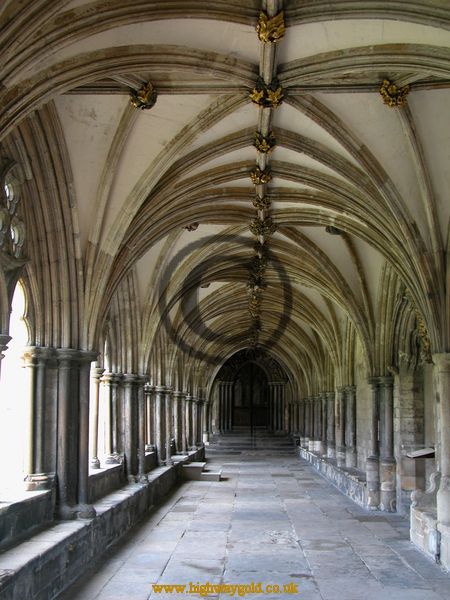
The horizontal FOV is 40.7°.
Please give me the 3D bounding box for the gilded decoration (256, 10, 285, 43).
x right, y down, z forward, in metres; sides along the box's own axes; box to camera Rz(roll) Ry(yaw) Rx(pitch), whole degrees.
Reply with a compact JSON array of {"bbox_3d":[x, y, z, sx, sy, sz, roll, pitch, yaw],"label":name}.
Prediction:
[{"bbox_3d":[0.367,-2.208,4.899,0.230,0.170,0.220,0,-11,2],"label":"gilded decoration"}]

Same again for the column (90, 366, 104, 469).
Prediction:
[{"bbox_3d":[-2.133,1.966,10.150,0.210,1.680,0.210,0,-9,2],"label":"column"}]

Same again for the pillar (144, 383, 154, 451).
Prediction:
[{"bbox_3d":[-1.668,2.573,13.400,0.230,1.476,0.210,0,-9,2],"label":"pillar"}]

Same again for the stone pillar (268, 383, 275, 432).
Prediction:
[{"bbox_3d":[2.373,5.501,30.955,0.270,2.462,0.270,0,-11,2],"label":"stone pillar"}]

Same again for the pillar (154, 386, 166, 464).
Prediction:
[{"bbox_3d":[-1.520,2.958,14.300,0.220,1.810,0.220,0,-9,2],"label":"pillar"}]

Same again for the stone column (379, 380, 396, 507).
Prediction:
[{"bbox_3d":[2.839,2.507,10.600,0.290,2.286,0.290,0,-9,2],"label":"stone column"}]

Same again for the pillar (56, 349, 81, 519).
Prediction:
[{"bbox_3d":[-1.910,1.593,7.403,0.270,1.996,0.270,0,-11,2],"label":"pillar"}]

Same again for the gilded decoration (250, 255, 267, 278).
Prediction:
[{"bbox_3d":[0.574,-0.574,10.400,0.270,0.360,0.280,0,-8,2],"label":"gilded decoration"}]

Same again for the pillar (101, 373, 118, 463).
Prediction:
[{"bbox_3d":[-1.875,1.908,9.850,0.270,1.436,0.270,0,-9,2],"label":"pillar"}]

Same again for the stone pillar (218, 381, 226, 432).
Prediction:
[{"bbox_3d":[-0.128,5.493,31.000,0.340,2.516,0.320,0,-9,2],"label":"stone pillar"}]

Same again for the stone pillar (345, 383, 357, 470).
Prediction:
[{"bbox_3d":[2.948,2.971,14.250,0.250,1.940,0.250,0,-9,2],"label":"stone pillar"}]

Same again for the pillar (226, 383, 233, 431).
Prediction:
[{"bbox_3d":[0.230,5.493,31.000,0.280,2.516,0.280,0,-9,2],"label":"pillar"}]

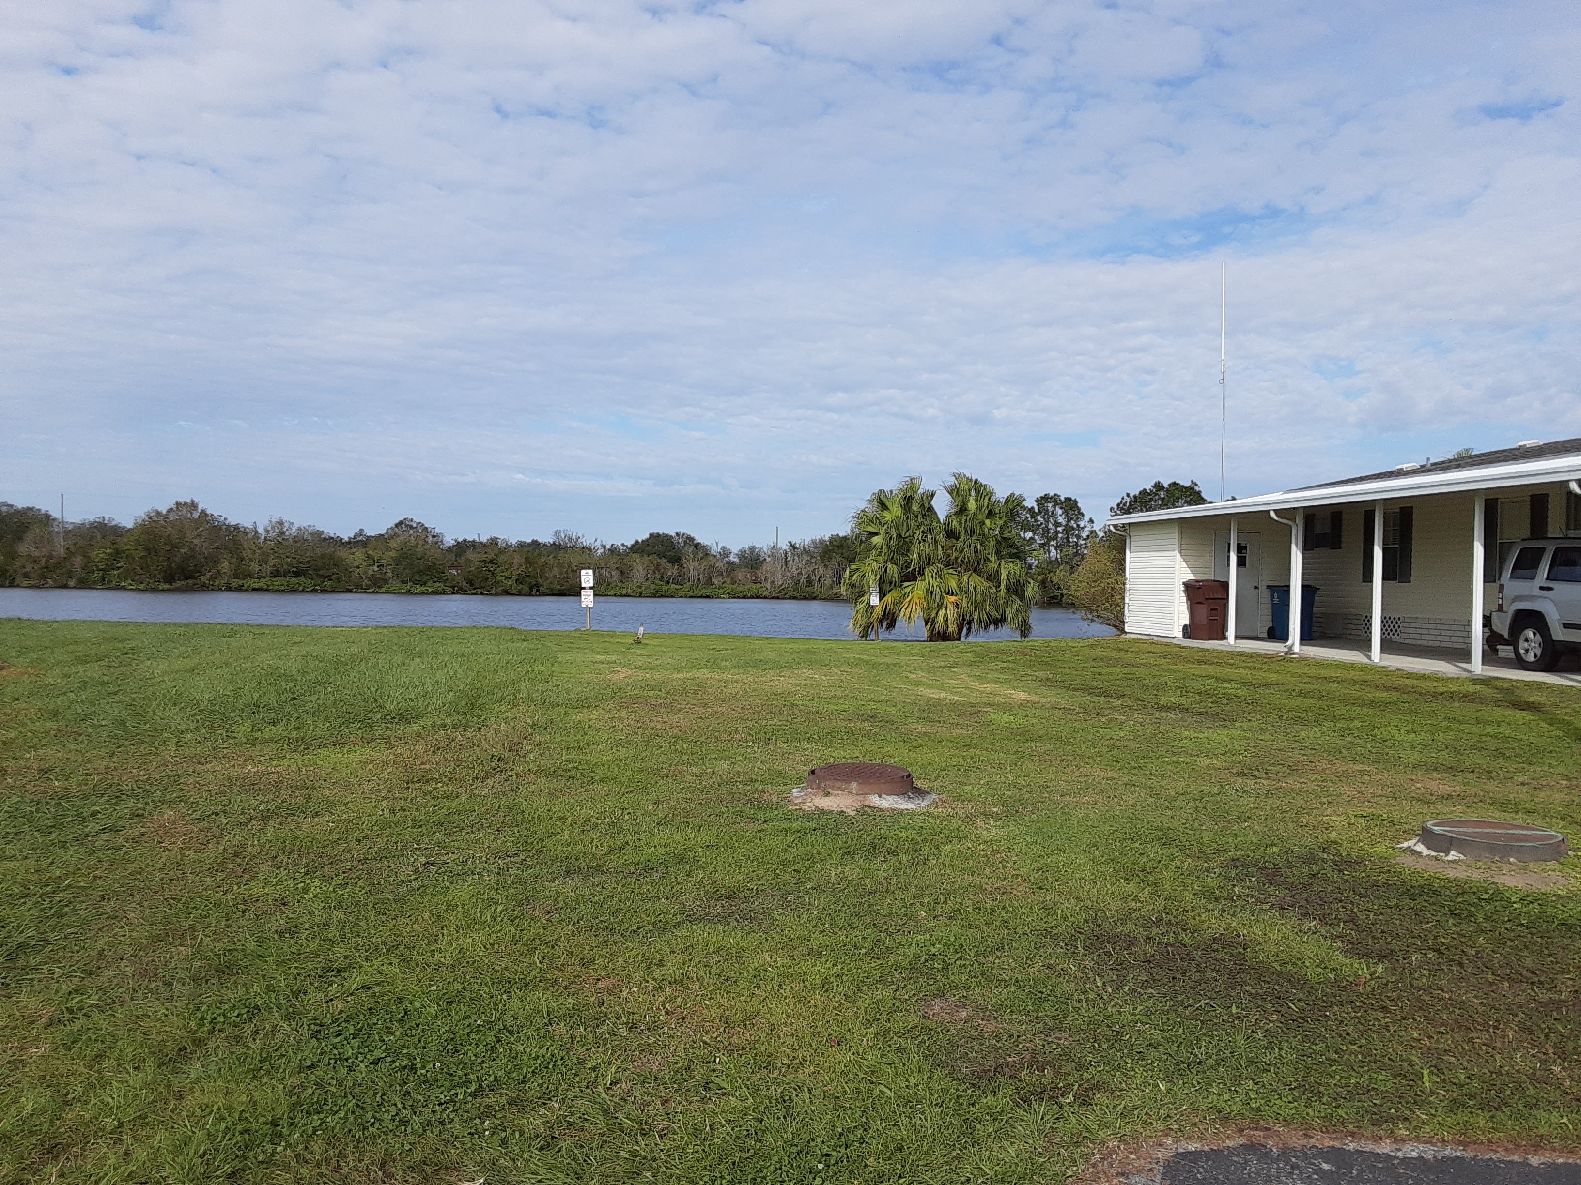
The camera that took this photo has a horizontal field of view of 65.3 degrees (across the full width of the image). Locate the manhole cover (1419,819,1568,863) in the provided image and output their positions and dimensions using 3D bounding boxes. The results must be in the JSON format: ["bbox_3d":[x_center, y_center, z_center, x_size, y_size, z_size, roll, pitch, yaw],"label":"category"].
[{"bbox_3d":[3.990,1.420,7.060,0.760,0.110,0.730,1,1,30],"label":"manhole cover"}]

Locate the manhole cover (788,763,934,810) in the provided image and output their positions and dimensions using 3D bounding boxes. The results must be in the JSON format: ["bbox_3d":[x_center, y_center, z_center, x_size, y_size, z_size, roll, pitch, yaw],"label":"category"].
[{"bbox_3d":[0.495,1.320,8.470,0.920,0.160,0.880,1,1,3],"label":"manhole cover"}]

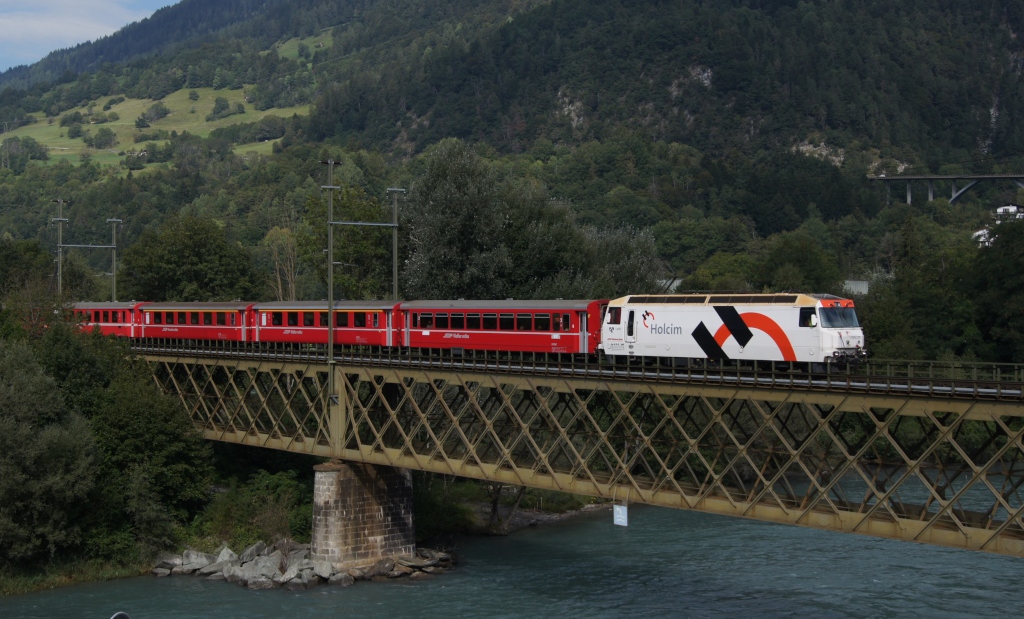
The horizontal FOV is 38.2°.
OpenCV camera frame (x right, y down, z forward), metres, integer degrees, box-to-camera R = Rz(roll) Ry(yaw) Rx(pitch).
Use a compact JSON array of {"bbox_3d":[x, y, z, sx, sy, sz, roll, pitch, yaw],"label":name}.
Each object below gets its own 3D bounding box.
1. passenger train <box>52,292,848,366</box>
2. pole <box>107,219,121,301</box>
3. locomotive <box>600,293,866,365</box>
[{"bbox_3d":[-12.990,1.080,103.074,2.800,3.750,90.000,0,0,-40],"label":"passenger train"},{"bbox_3d":[-36.167,-2.618,134.501,1.450,11.240,0.340,0,0,-40],"label":"pole"},{"bbox_3d":[10.894,1.080,74.815,2.800,3.750,15.700,0,0,-40],"label":"locomotive"}]

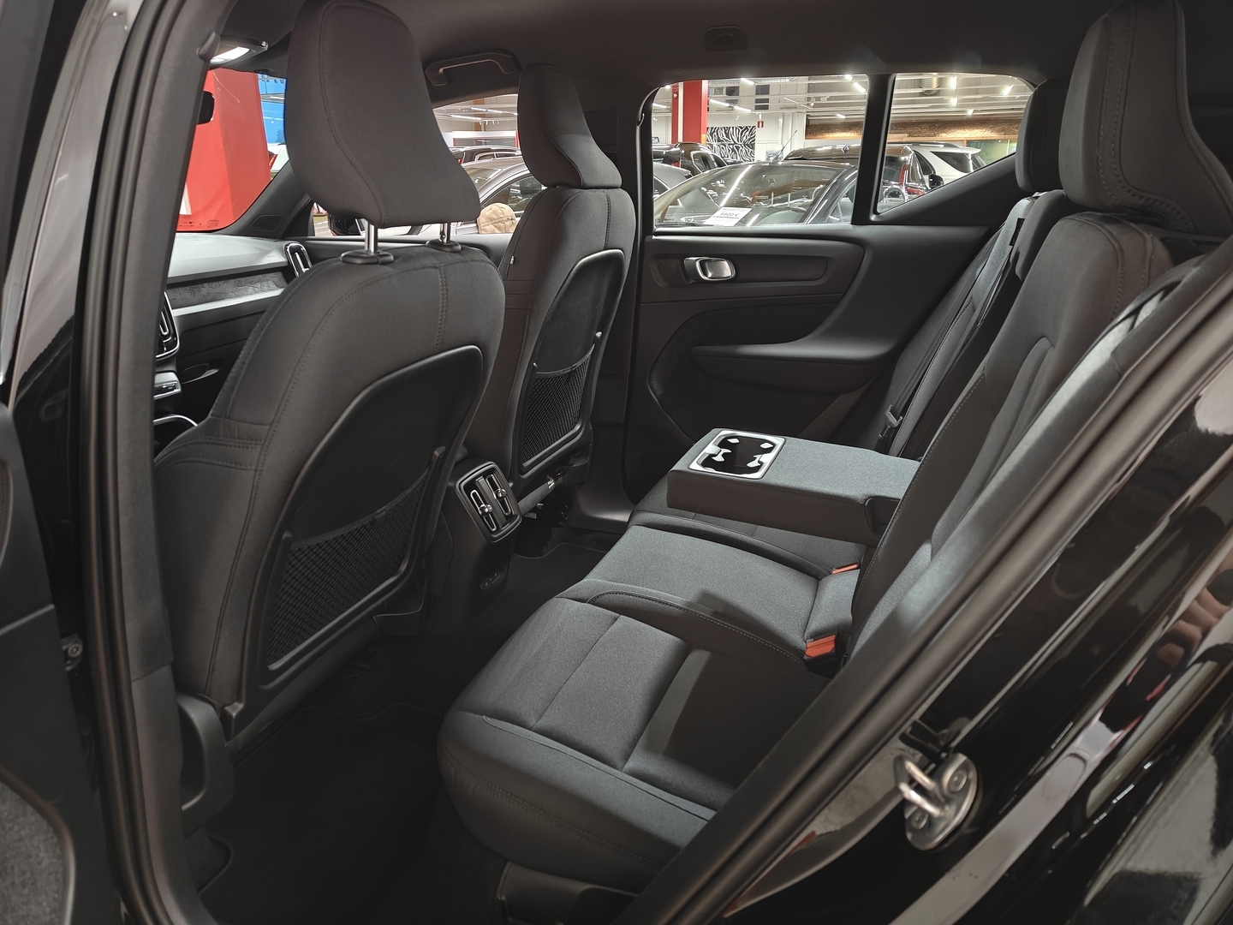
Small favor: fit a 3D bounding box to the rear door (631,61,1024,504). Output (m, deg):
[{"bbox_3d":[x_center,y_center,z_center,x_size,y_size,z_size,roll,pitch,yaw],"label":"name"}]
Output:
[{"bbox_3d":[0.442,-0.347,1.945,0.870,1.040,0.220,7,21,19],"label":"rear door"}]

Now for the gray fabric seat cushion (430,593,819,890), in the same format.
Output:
[{"bbox_3d":[0.077,0.344,1.031,0.510,0.155,0.385,7,21,19],"label":"gray fabric seat cushion"}]

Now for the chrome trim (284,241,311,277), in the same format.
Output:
[{"bbox_3d":[-0.855,-0.534,2.334,0.040,0.130,0.055,-8,15,24],"label":"chrome trim"}]

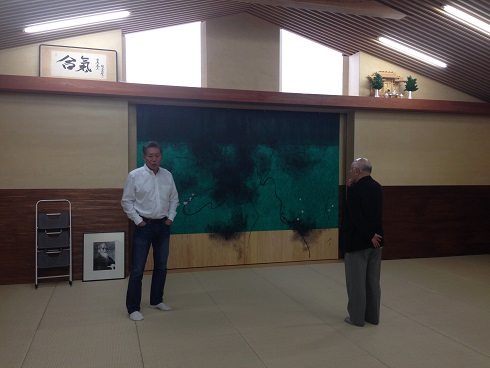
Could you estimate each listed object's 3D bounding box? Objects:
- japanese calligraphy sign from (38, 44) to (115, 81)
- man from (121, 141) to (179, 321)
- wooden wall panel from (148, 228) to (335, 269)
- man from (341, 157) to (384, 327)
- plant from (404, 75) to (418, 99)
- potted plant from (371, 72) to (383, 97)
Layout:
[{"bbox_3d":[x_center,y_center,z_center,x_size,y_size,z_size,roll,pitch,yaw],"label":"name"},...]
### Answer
[{"bbox_3d":[-2.222,-1.592,6.301,1.012,0.487,0.030,0,-3,-17],"label":"japanese calligraphy sign"},{"bbox_3d":[-0.972,0.446,4.805,0.560,1.773,0.400,-1,2,-31],"label":"man"},{"bbox_3d":[-0.008,0.992,7.215,3.209,0.512,0.040,0,2,-17],"label":"wooden wall panel"},{"bbox_3d":[1.144,0.547,4.551,0.480,1.610,0.380,-2,3,-45],"label":"man"},{"bbox_3d":[2.701,-1.572,7.603,0.215,0.399,0.183,0,2,-17],"label":"plant"},{"bbox_3d":[2.102,-1.569,7.425,0.185,0.401,0.157,0,2,-17],"label":"potted plant"}]

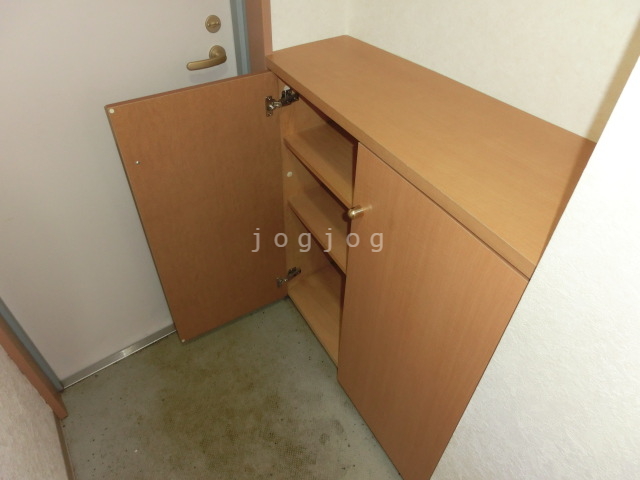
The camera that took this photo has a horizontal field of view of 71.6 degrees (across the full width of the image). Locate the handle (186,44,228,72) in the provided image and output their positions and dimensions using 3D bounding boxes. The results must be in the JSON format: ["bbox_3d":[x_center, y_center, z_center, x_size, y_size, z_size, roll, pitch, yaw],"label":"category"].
[{"bbox_3d":[-0.304,-0.487,1.201,0.131,0.050,0.058,-27,49,-28],"label":"handle"}]

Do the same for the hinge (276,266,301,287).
[{"bbox_3d":[-0.122,0.151,1.783,0.108,0.062,0.028,-23,48,-25],"label":"hinge"}]

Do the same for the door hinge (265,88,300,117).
[{"bbox_3d":[-0.109,-0.397,1.289,0.108,0.062,0.028,-23,48,-25],"label":"door hinge"}]

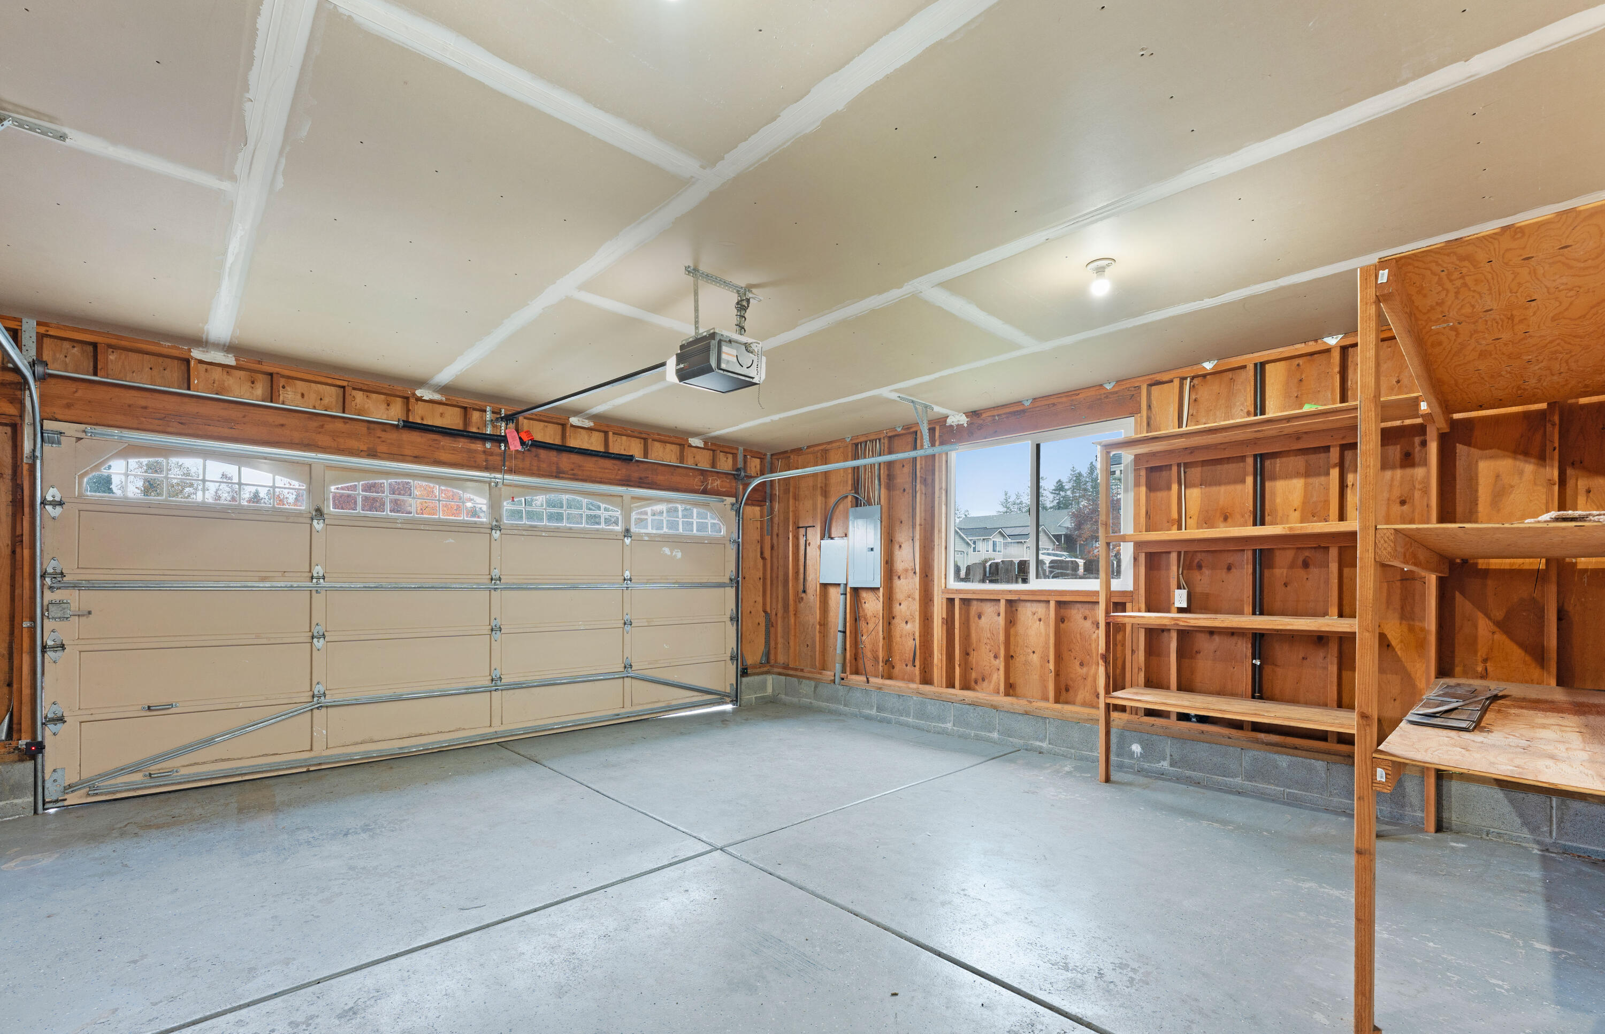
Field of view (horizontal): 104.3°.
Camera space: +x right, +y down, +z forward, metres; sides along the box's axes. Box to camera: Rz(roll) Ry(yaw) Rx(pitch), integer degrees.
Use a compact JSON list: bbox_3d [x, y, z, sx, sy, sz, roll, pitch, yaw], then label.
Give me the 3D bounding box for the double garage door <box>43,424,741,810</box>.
[{"bbox_3d":[-2.539,0.739,5.175,4.891,2.186,0.080,5,-7,-43],"label":"double garage door"}]

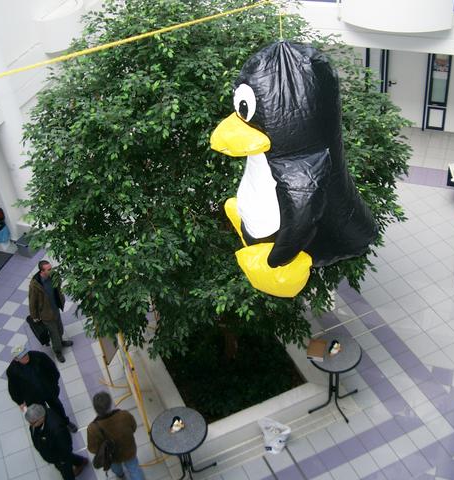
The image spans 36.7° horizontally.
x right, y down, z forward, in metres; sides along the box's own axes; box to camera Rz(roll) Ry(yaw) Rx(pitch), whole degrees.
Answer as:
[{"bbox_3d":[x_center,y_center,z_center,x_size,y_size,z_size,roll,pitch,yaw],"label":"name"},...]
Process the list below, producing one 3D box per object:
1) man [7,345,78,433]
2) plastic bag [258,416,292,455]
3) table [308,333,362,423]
[{"bbox_3d":[-2.562,2.034,9.362,0.600,1.740,0.500,-27,43,-23],"label":"man"},{"bbox_3d":[0.629,2.623,9.210,0.400,0.400,0.330,-19,40,-14],"label":"plastic bag"},{"bbox_3d":[1.488,1.895,9.454,0.700,1.060,0.700,-4,39,4],"label":"table"}]

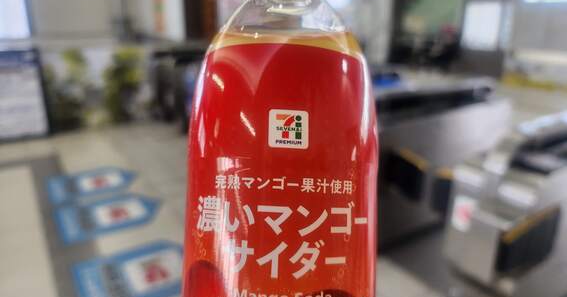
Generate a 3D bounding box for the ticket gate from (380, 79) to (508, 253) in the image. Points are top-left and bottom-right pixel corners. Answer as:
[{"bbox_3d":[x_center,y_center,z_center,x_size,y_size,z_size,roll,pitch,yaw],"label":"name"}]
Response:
[{"bbox_3d":[1.171,0.100,3.068,1.680,1.010,0.360,-11,19,-34],"label":"ticket gate"}]

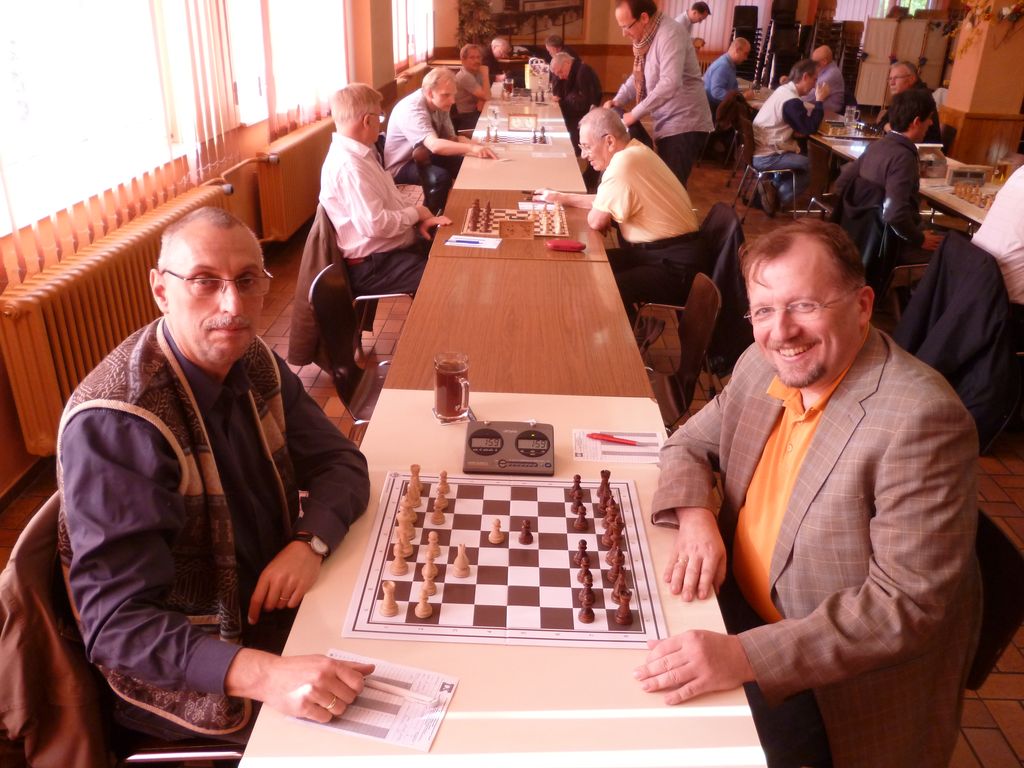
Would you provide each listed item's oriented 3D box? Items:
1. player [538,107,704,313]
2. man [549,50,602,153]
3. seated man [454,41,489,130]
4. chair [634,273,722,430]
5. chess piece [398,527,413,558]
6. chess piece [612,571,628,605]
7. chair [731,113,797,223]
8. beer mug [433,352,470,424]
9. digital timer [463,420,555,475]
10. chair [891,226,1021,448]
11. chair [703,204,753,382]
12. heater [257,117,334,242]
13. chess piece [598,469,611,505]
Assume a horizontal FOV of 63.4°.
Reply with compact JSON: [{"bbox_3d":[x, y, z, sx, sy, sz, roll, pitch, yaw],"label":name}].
[{"bbox_3d":[0.521,-0.673,4.011,0.780,1.270,0.680,2,25,0],"label":"player"},{"bbox_3d":[0.638,-2.696,8.390,0.540,1.270,0.550,2,25,0],"label":"man"},{"bbox_3d":[-0.302,-2.776,8.435,0.680,1.260,0.500,7,25,11],"label":"seated man"},{"bbox_3d":[0.440,0.045,2.978,0.530,0.830,0.440,2,25,0],"label":"chair"},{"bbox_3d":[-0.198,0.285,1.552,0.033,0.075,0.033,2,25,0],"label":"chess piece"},{"bbox_3d":[0.186,0.343,1.410,0.029,0.064,0.029,2,25,0],"label":"chess piece"},{"bbox_3d":[2.234,-1.835,7.083,0.540,0.840,0.480,0,25,-3],"label":"chair"},{"bbox_3d":[-0.138,0.010,1.996,0.082,0.141,0.110,-11,28,-25],"label":"beer mug"},{"bbox_3d":[-0.005,0.141,1.820,0.190,0.066,0.120,2,25,0],"label":"digital timer"},{"bbox_3d":[2.078,-0.182,3.487,0.550,0.850,0.490,2,25,0],"label":"chair"},{"bbox_3d":[0.773,-0.411,3.963,0.520,0.850,0.500,2,25,0],"label":"chair"},{"bbox_3d":[-1.585,-1.700,6.500,0.150,0.590,2.200,2,25,0],"label":"heater"},{"bbox_3d":[0.192,0.205,1.710,0.029,0.056,0.029,2,25,0],"label":"chess piece"}]

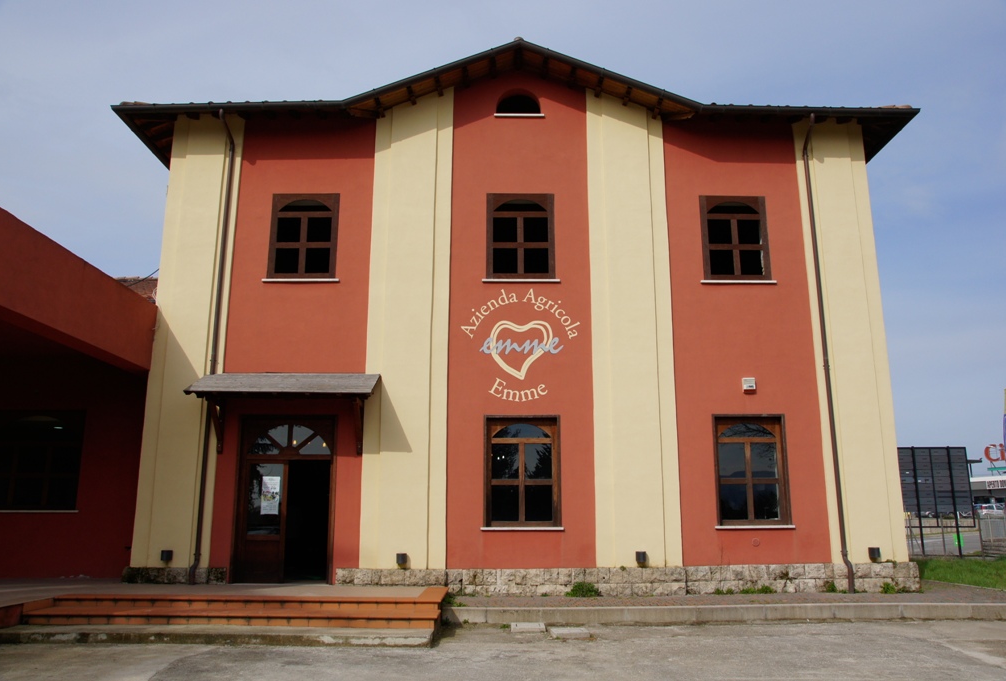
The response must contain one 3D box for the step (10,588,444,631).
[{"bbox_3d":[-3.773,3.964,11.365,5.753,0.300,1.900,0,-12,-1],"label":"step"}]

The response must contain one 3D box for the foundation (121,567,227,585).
[{"bbox_3d":[-5.695,4.098,13.408,1.822,0.278,0.220,0,-12,-1],"label":"foundation"}]

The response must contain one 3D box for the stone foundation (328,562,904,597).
[{"bbox_3d":[2.225,4.229,13.565,10.280,0.504,0.250,0,-12,-1],"label":"stone foundation"}]

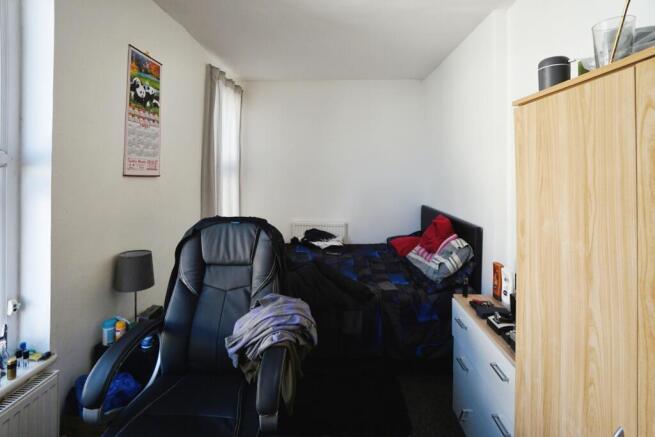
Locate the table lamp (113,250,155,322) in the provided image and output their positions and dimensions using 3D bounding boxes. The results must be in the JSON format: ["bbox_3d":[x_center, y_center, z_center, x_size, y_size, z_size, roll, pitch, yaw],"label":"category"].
[{"bbox_3d":[-0.950,0.366,1.350,0.175,0.390,0.175,0,6,2],"label":"table lamp"}]

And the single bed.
[{"bbox_3d":[0.137,0.500,2.650,2.000,1.100,1.400,0,6,2],"label":"single bed"}]

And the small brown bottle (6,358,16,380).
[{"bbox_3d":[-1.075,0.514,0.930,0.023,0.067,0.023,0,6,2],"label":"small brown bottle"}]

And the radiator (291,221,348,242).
[{"bbox_3d":[-0.095,0.290,3.260,0.690,0.560,0.100,0,6,2],"label":"radiator"}]

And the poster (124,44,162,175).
[{"bbox_3d":[-1.073,-0.603,1.610,0.020,0.710,0.295,0,6,2],"label":"poster"}]

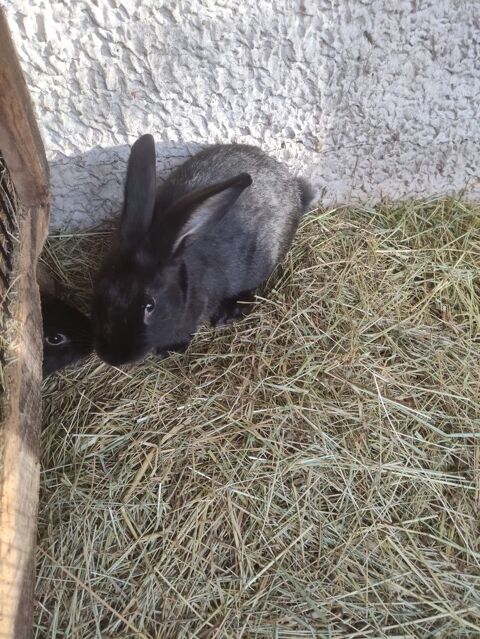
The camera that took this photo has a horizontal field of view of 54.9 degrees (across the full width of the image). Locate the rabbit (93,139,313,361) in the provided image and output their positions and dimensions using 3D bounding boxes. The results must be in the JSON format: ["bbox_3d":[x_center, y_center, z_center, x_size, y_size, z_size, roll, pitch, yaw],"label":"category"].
[{"bbox_3d":[-0.022,-0.110,0.522,0.155,0.198,0.337,30,50,28],"label":"rabbit"}]

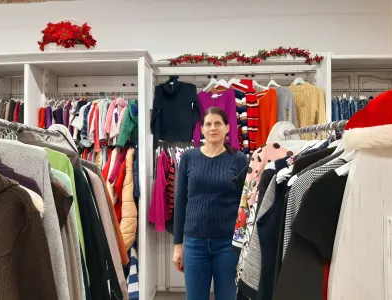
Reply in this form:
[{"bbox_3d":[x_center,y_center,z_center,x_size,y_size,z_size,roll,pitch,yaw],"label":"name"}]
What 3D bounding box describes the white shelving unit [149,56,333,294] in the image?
[{"bbox_3d":[0.352,0.311,2.836,1.510,2.244,0.510,0,0,5],"label":"white shelving unit"}]

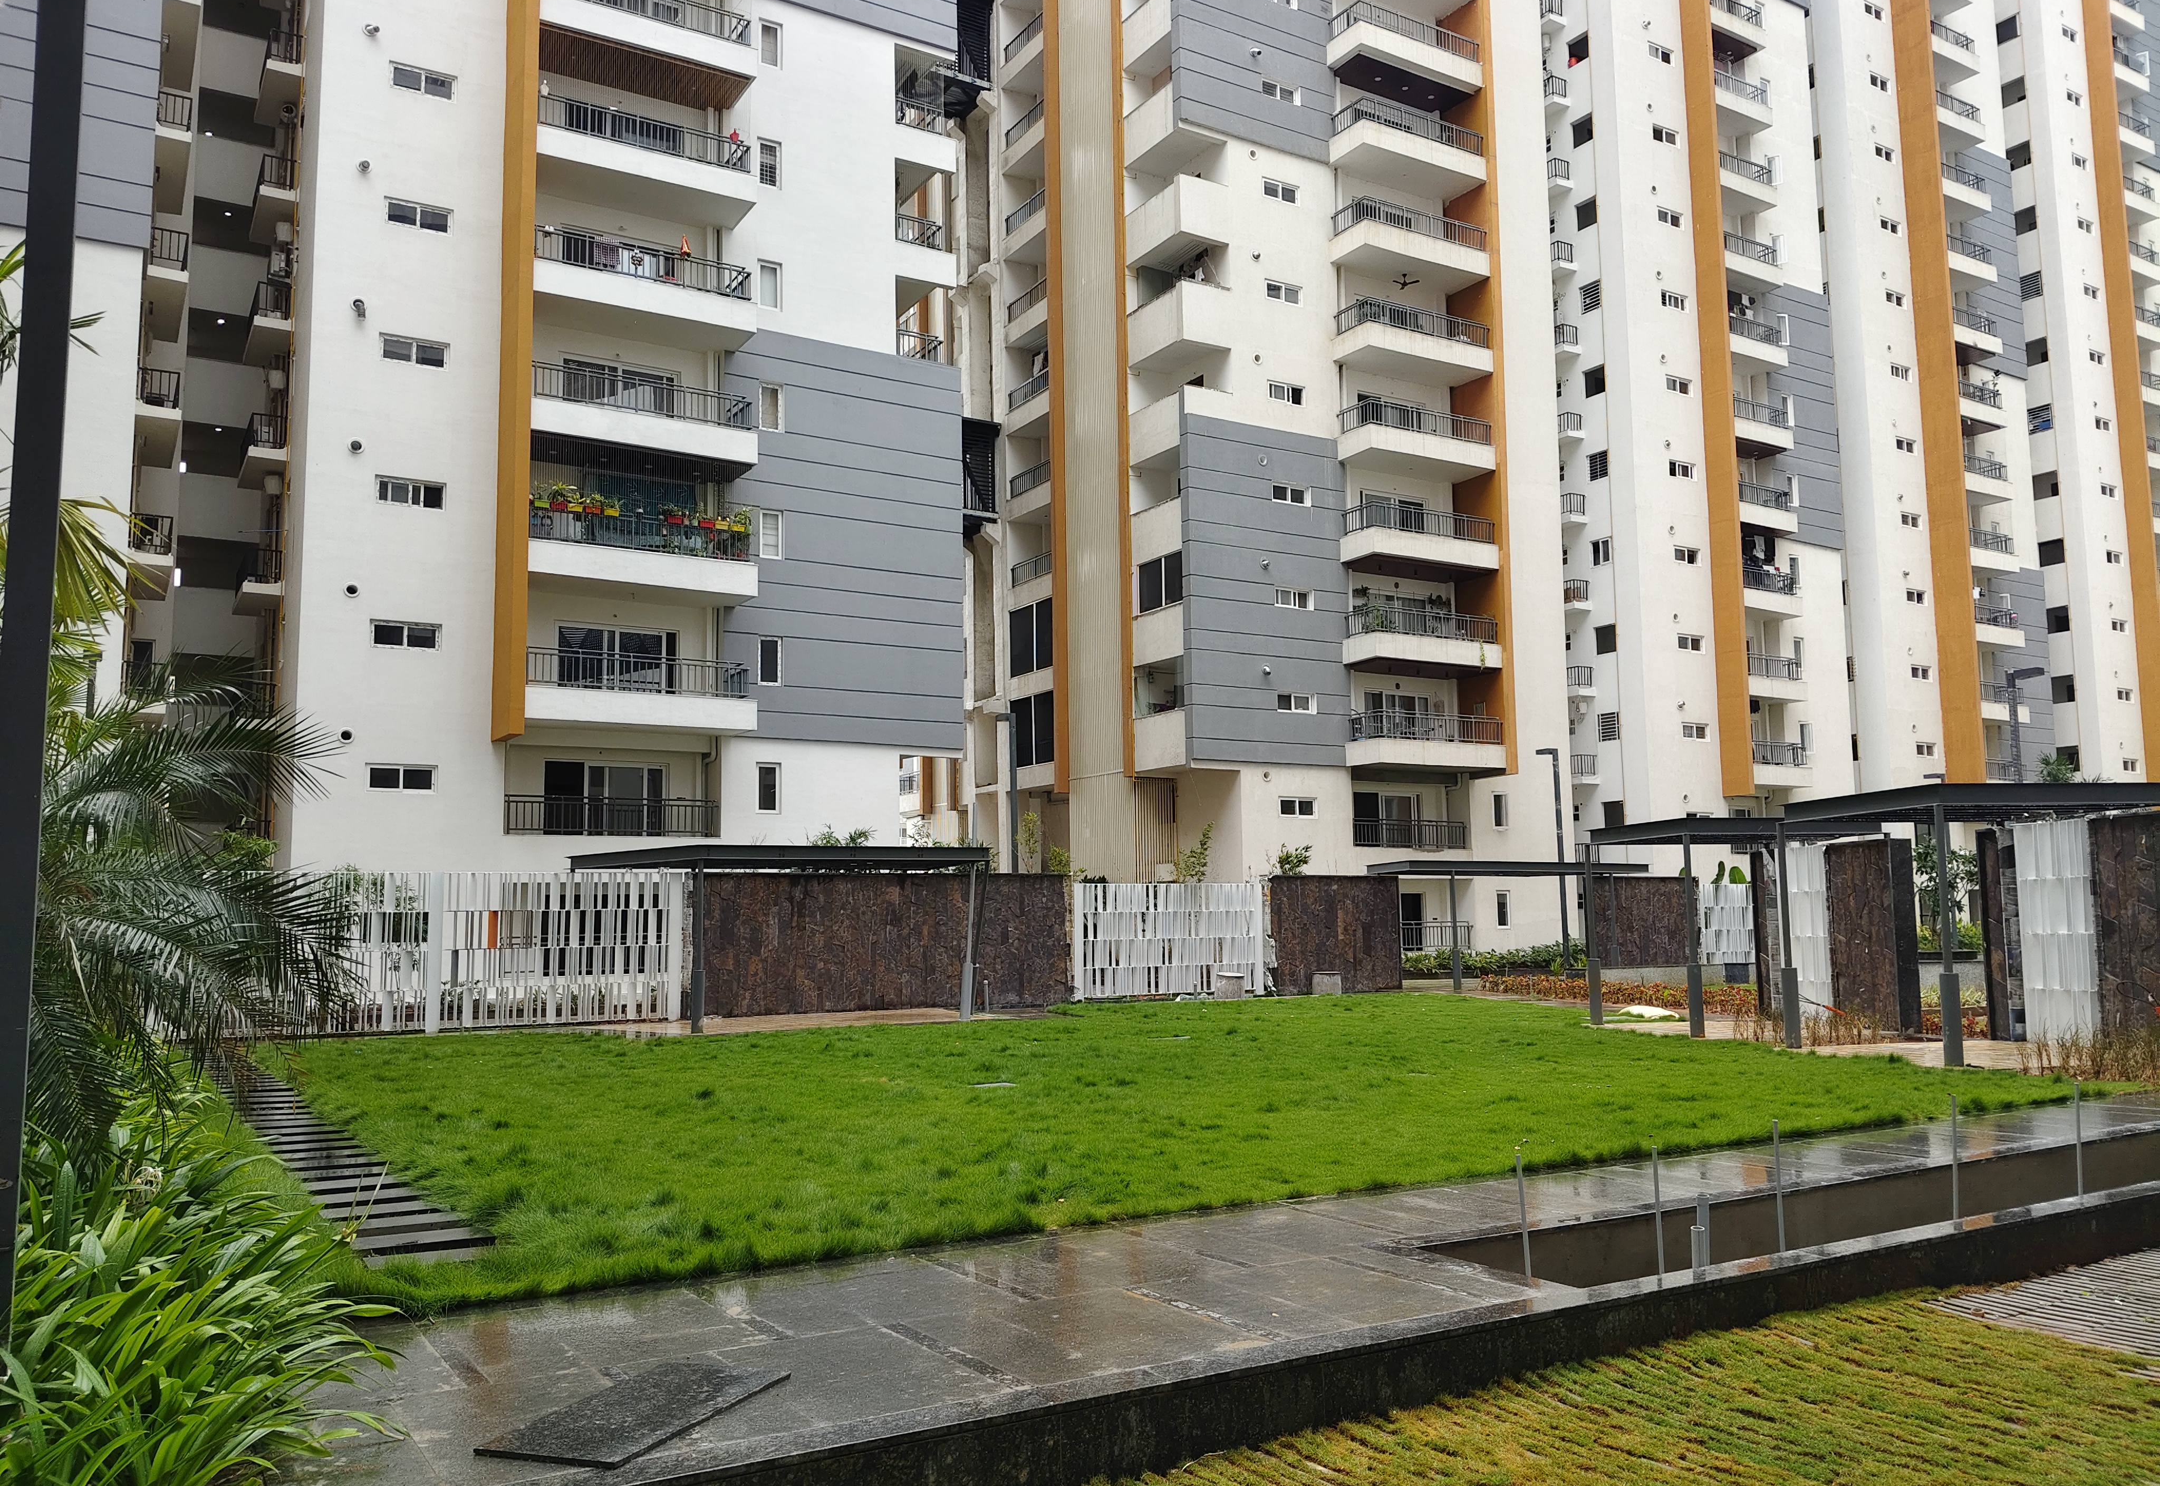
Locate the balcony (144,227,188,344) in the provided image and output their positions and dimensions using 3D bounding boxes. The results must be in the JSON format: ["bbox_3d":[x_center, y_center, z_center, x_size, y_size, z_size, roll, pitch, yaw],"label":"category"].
[{"bbox_3d":[-19.828,-9.827,35.048,0.820,1.000,4.100,3,-7,-31],"label":"balcony"}]

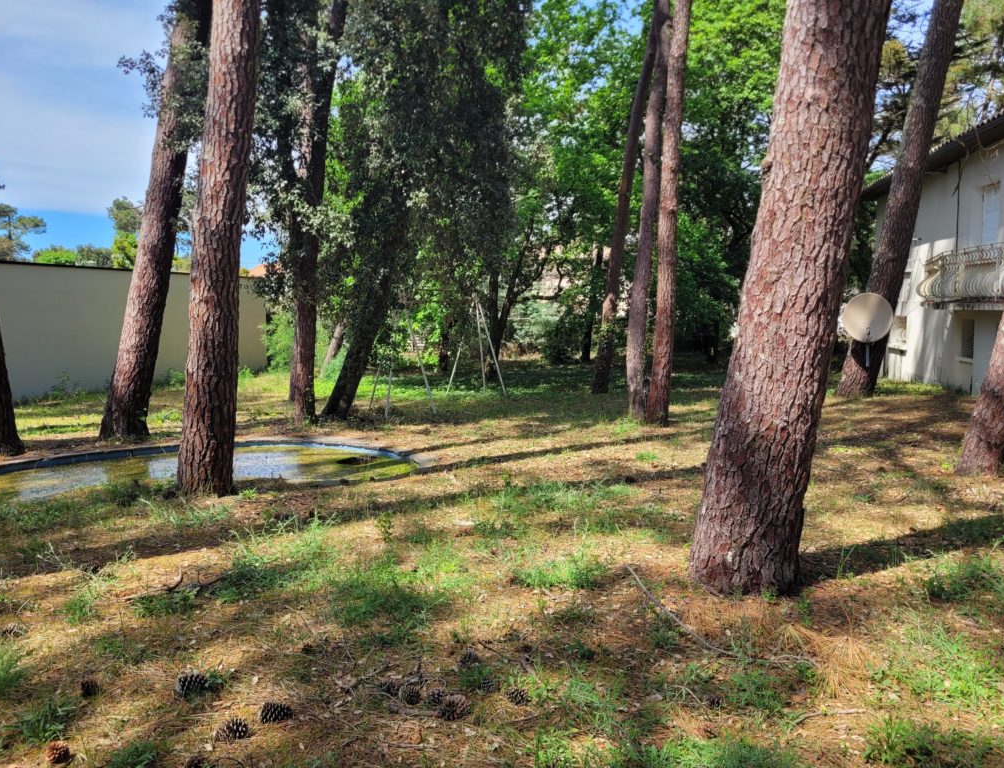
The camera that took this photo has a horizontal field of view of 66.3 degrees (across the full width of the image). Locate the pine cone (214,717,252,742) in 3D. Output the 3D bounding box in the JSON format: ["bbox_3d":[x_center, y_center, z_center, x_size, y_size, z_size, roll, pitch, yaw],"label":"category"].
[{"bbox_3d":[-0.978,1.259,2.802,0.138,0.092,0.100,-1,5,-12],"label":"pine cone"}]

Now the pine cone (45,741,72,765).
[{"bbox_3d":[-1.534,1.274,2.660,0.100,0.092,0.110,-3,6,-31],"label":"pine cone"}]

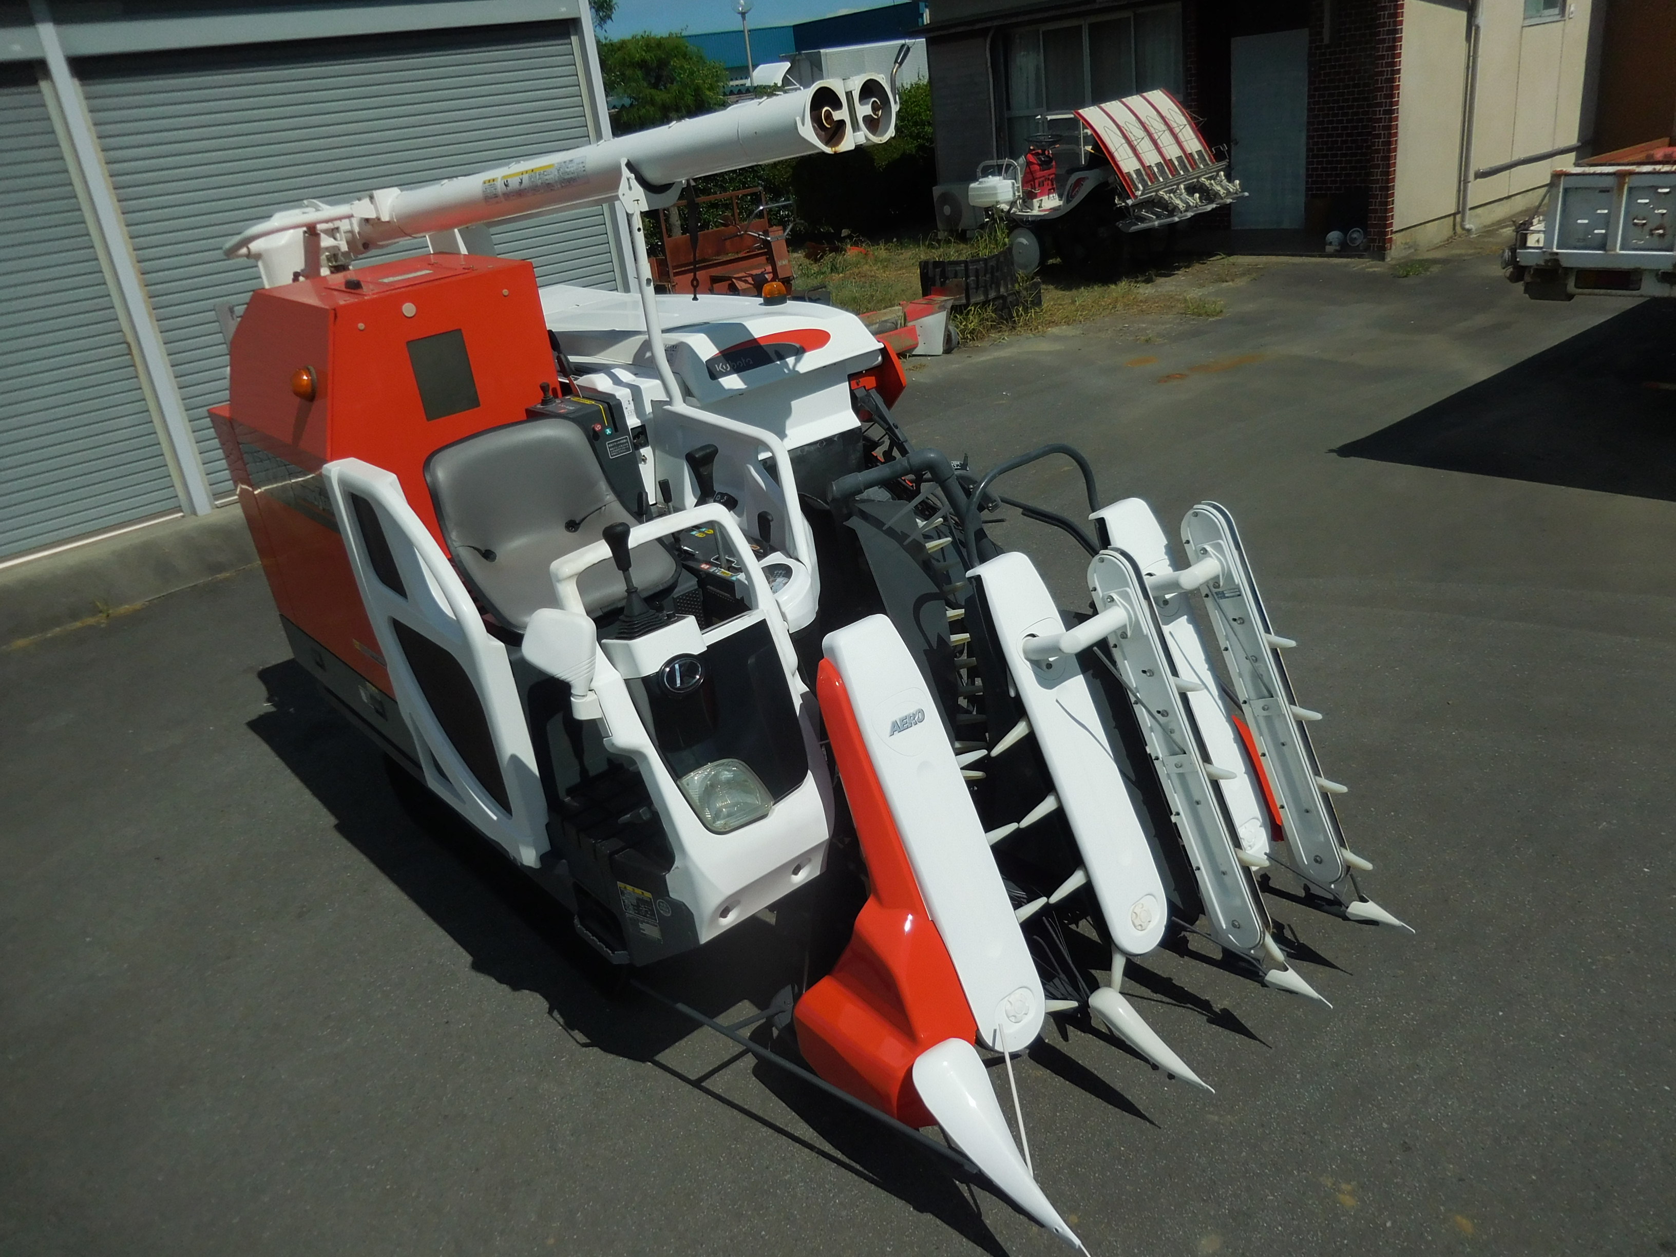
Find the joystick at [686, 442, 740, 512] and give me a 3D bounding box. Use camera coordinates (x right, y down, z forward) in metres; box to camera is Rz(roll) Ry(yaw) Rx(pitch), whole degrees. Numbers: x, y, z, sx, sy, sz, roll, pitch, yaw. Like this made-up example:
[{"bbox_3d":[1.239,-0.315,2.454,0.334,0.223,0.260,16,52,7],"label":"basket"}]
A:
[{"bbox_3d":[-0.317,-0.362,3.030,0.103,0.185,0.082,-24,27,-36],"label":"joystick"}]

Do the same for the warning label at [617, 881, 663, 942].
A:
[{"bbox_3d":[-0.372,0.534,2.282,0.089,0.108,0.006,8,27,35],"label":"warning label"}]

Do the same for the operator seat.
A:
[{"bbox_3d":[-0.688,-0.256,2.980,0.458,0.417,0.448,-24,27,-36],"label":"operator seat"}]

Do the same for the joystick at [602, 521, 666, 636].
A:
[{"bbox_3d":[-0.423,-0.111,2.514,0.098,0.232,0.098,-24,27,-36],"label":"joystick"}]

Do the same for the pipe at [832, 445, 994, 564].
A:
[{"bbox_3d":[0.171,-0.217,2.570,0.340,0.258,0.206,-24,27,-36],"label":"pipe"}]

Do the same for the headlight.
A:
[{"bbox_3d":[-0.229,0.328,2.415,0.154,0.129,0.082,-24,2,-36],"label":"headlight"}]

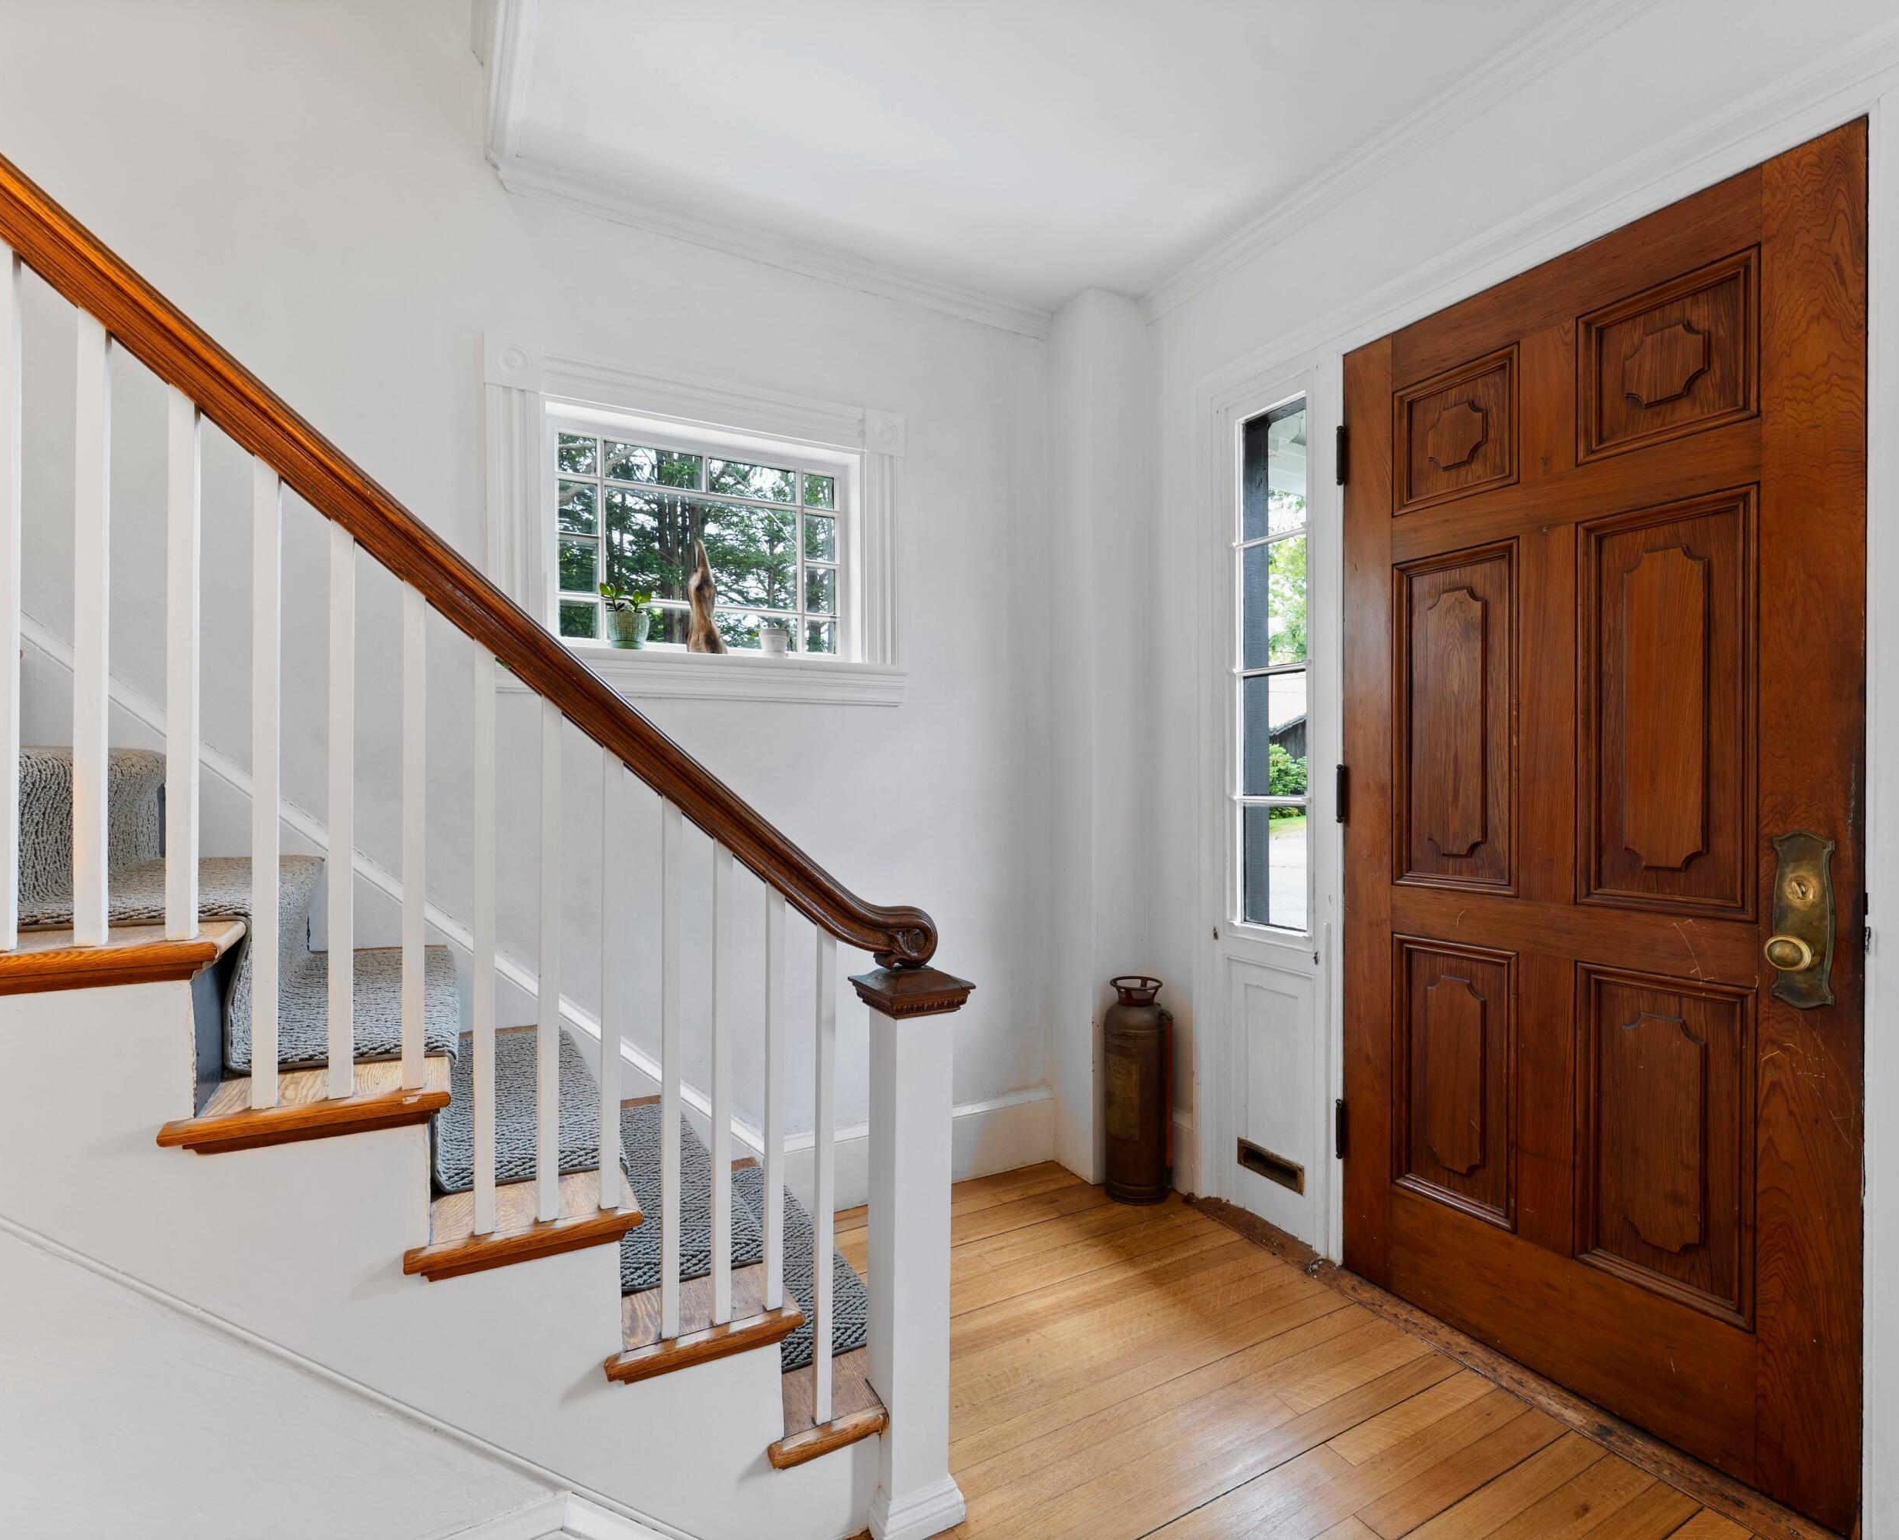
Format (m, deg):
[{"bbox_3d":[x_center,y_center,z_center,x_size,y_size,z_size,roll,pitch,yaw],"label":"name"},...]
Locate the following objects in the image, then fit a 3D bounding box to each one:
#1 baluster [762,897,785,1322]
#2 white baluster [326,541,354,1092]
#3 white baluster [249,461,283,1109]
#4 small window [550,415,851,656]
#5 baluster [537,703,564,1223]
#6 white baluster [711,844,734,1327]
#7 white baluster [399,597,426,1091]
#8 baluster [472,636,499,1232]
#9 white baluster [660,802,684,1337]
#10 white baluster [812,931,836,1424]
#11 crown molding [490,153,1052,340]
[{"bbox_3d":[-0.259,0.477,1.323,0.023,0.622,0.023,0,0,-28],"label":"baluster"},{"bbox_3d":[-0.724,0.046,1.071,0.023,0.682,0.023,0,0,-28],"label":"white baluster"},{"bbox_3d":[-0.786,0.015,1.037,0.023,0.743,0.023,0,0,-28],"label":"white baluster"},{"bbox_3d":[-0.637,-0.591,2.363,0.771,0.537,0.053,0,0,-28],"label":"small window"},{"bbox_3d":[-0.523,0.247,1.179,0.023,0.681,0.023,0,0,-28],"label":"baluster"},{"bbox_3d":[-0.325,0.444,1.287,0.023,0.687,0.023,0,0,-28],"label":"white baluster"},{"bbox_3d":[-0.658,0.080,1.106,0.023,0.619,0.023,0,0,-28],"label":"white baluster"},{"bbox_3d":[-0.590,0.211,1.143,0.023,0.748,0.023,0,0,-28],"label":"baluster"},{"bbox_3d":[-0.387,0.411,1.253,0.023,0.745,0.023,0,0,-28],"label":"white baluster"},{"bbox_3d":[-0.190,0.607,1.360,0.023,0.742,0.023,0,0,-28],"label":"white baluster"},{"bbox_3d":[-0.350,-1.340,2.357,1.516,0.067,0.059,0,0,-28],"label":"crown molding"}]

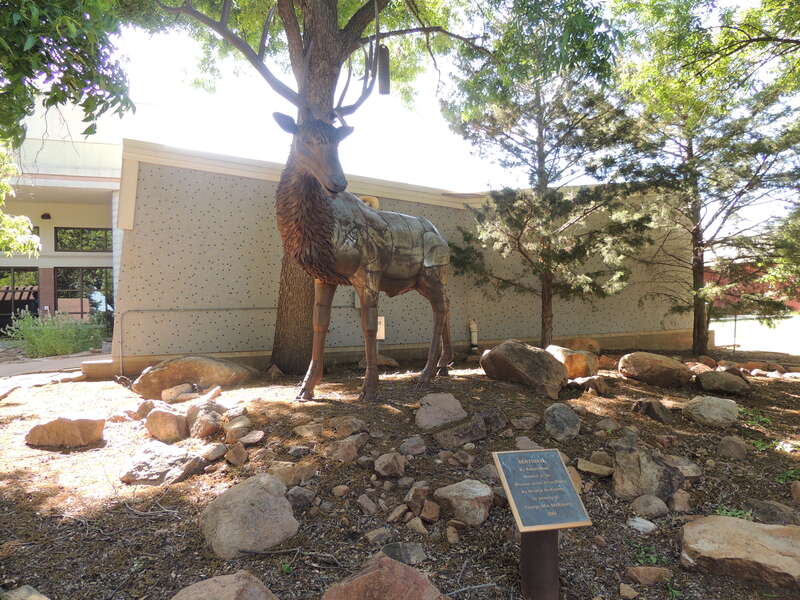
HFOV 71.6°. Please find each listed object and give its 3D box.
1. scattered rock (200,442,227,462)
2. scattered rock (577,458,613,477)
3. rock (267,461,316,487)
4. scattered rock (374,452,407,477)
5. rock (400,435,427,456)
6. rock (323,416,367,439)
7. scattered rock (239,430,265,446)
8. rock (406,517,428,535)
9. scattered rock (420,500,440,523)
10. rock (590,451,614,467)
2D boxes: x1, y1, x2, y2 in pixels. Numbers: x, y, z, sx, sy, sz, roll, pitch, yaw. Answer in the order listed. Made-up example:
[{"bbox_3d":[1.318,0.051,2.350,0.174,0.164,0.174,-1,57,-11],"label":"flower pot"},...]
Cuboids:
[{"bbox_3d":[-1.319,1.079,3.925,0.184,0.115,0.150,0,0,-19],"label":"scattered rock"},{"bbox_3d":[1.347,1.160,3.841,0.249,0.098,0.150,0,0,0],"label":"scattered rock"},{"bbox_3d":[-0.773,1.235,3.950,0.350,0.150,0.240,-1,-2,-11],"label":"rock"},{"bbox_3d":[-0.062,1.071,3.611,0.208,0.146,0.167,0,0,-1],"label":"scattered rock"},{"bbox_3d":[0.090,1.048,3.997,0.202,0.130,0.160,0,0,1],"label":"rock"},{"bbox_3d":[-0.418,0.960,4.179,0.331,0.140,0.232,0,0,-6],"label":"rock"},{"bbox_3d":[-1.128,1.060,4.244,0.184,0.105,0.129,0,0,0],"label":"scattered rock"},{"bbox_3d":[0.102,1.315,3.234,0.128,0.085,0.100,0,0,2],"label":"rock"},{"bbox_3d":[0.183,1.271,3.333,0.120,0.110,0.110,0,0,3],"label":"scattered rock"},{"bbox_3d":[1.369,1.083,3.768,0.149,0.116,0.120,0,0,20],"label":"rock"}]

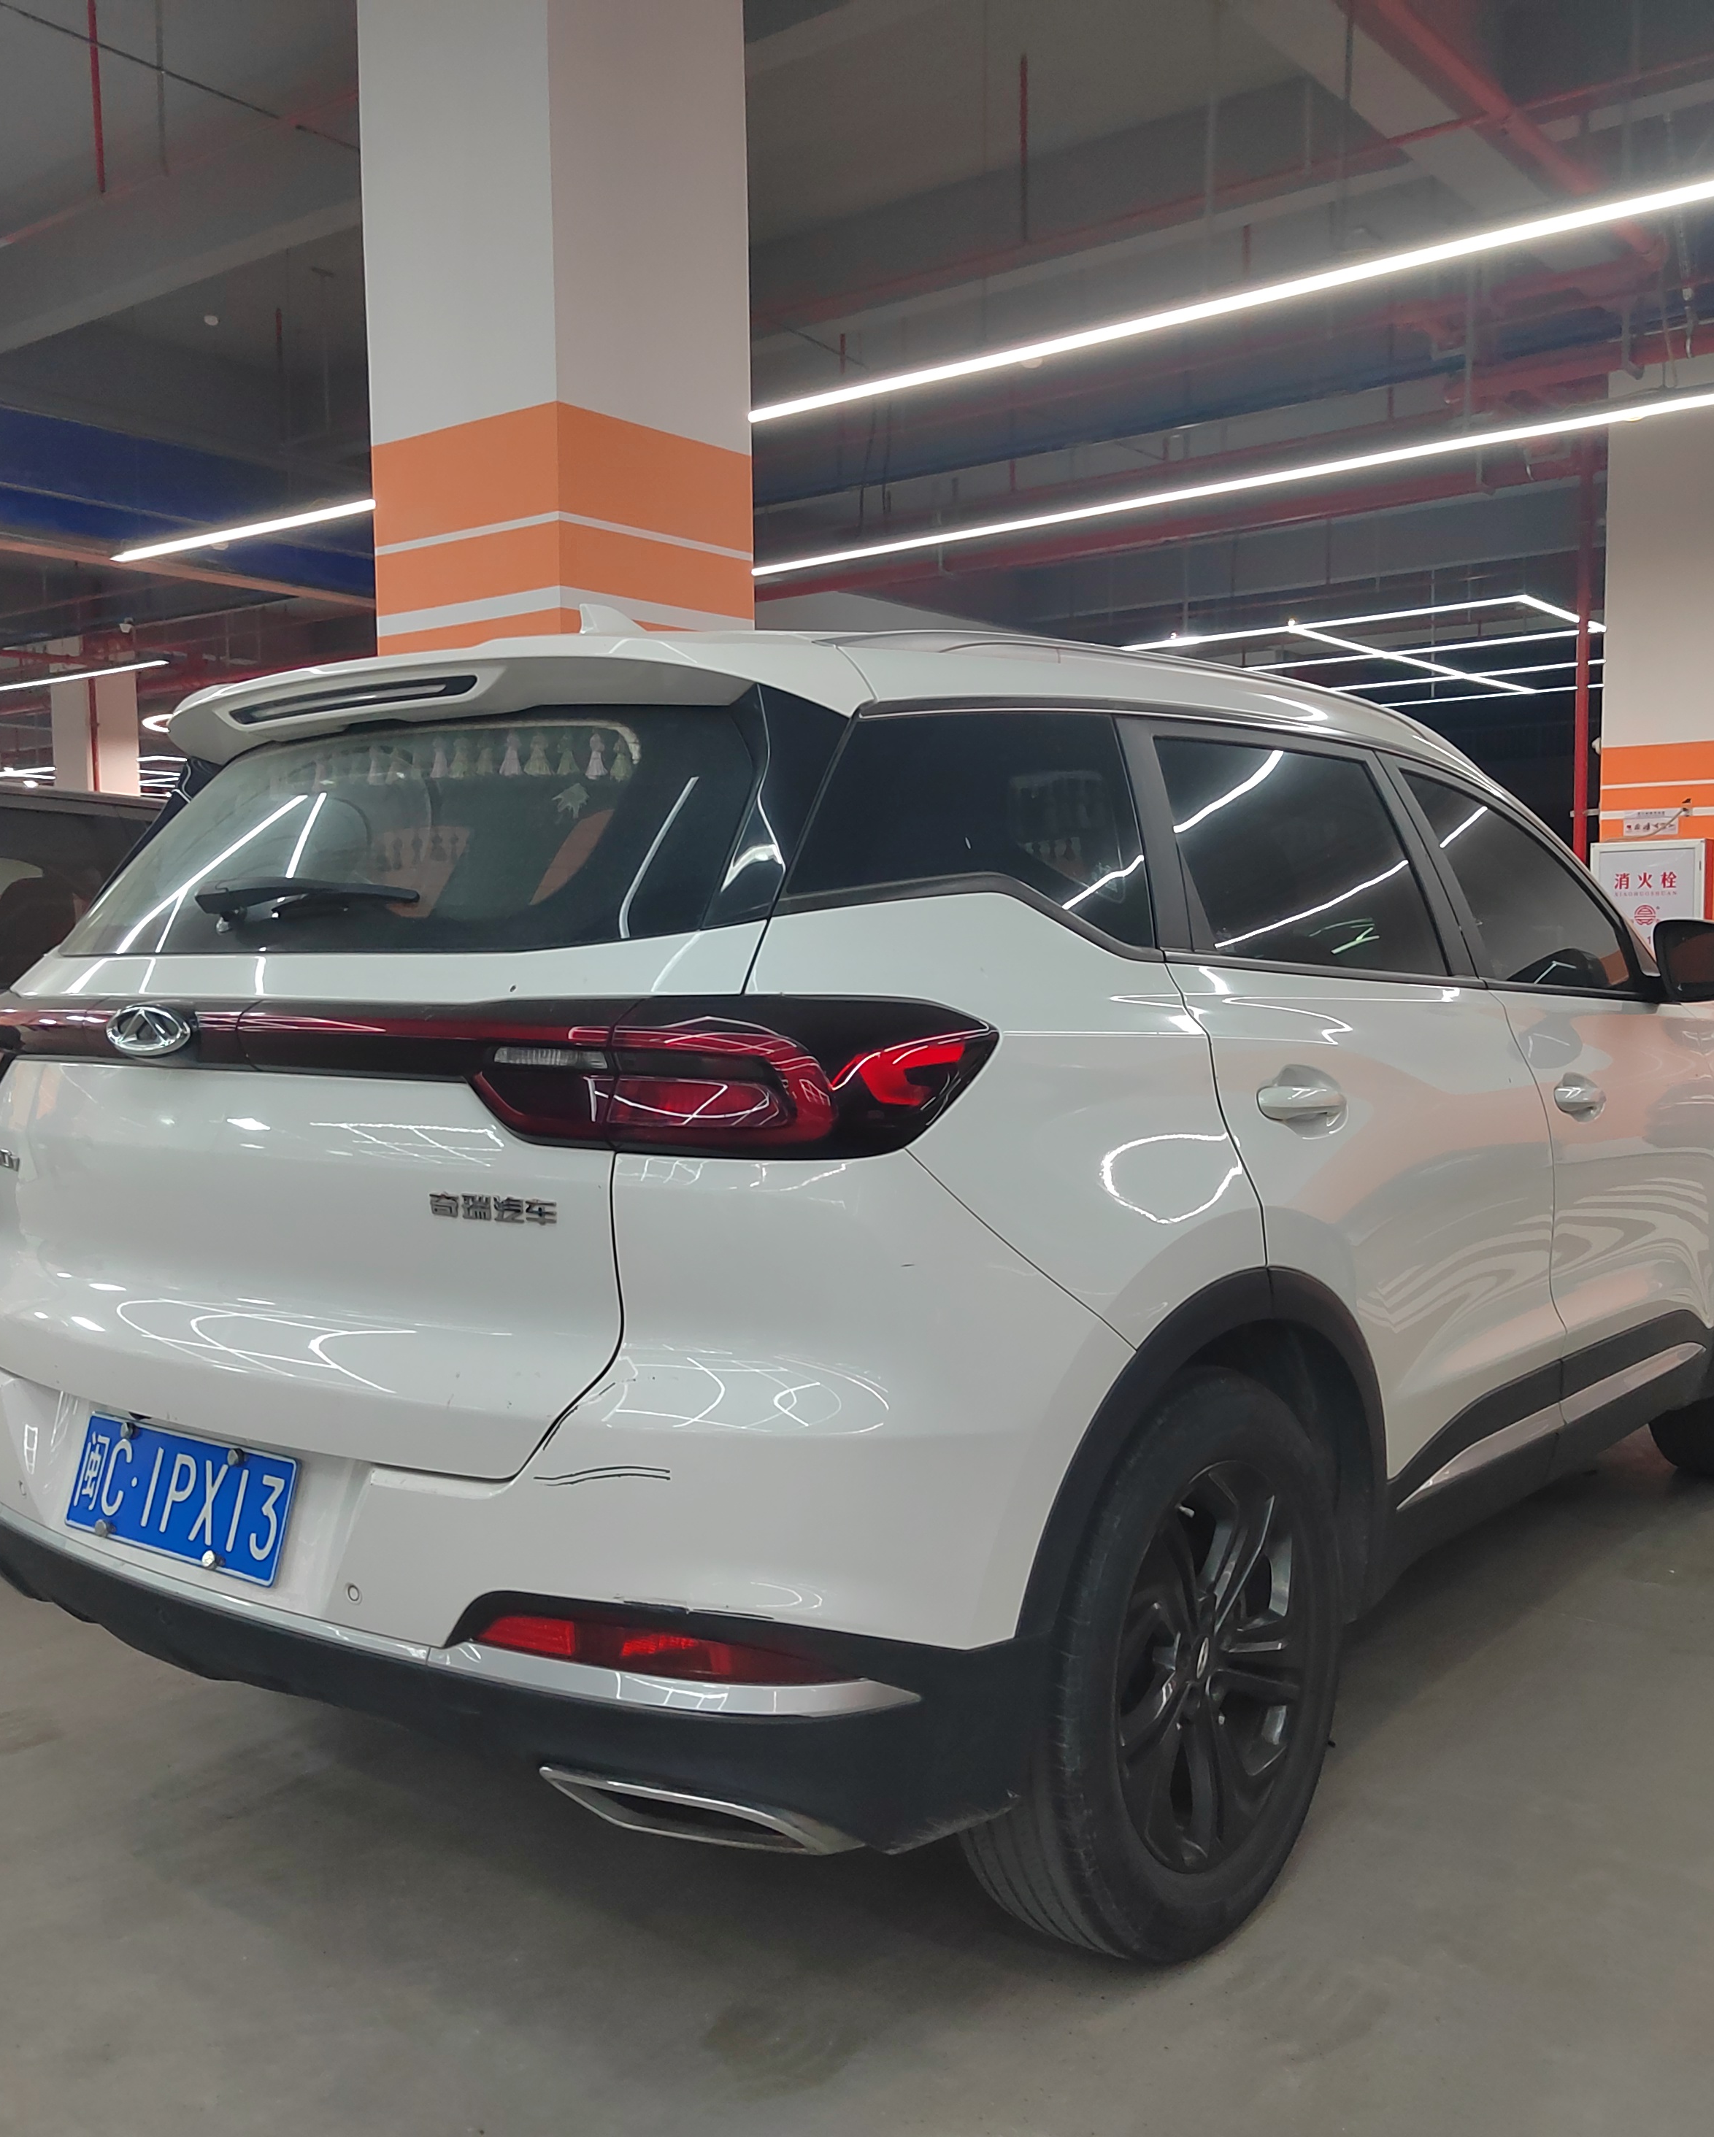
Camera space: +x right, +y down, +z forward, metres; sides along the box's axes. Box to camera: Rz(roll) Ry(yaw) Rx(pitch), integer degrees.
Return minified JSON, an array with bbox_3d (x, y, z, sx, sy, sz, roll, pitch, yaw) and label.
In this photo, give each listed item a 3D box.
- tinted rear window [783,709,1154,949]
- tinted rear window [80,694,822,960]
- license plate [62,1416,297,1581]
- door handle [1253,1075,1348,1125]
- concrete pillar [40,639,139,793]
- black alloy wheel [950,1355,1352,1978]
[{"bbox_3d":[0.141,-0.285,2.161,0.670,0.310,0.080,-7,-14,-43],"label":"tinted rear window"},{"bbox_3d":[-0.632,-0.293,2.394,1.380,0.350,0.130,2,-30,39],"label":"tinted rear window"},{"bbox_3d":[-0.799,0.499,2.220,0.440,0.140,0.015,2,-12,39],"label":"license plate"},{"bbox_3d":[0.572,0.036,2.463,0.060,0.060,0.230,2,4,39],"label":"door handle"},{"bbox_3d":[-9.408,-2.922,23.592,0.800,5.200,0.680,3,5,38],"label":"concrete pillar"},{"bbox_3d":[0.368,0.729,2.417,0.230,0.720,0.725,2,4,39],"label":"black alloy wheel"}]

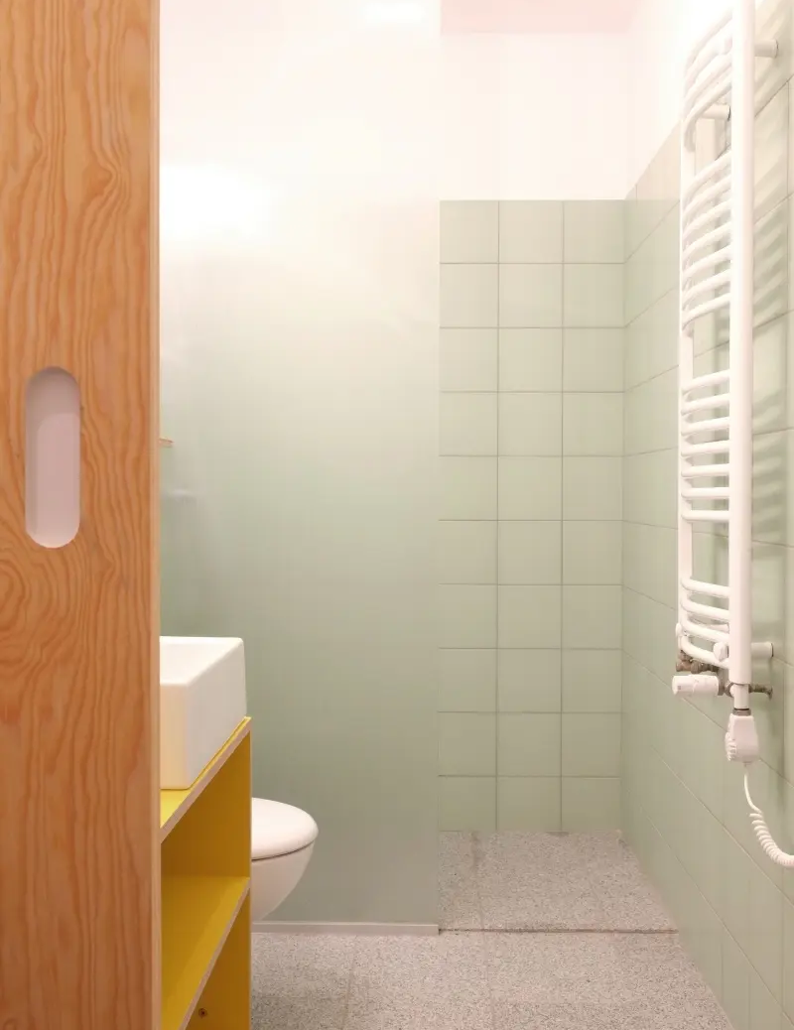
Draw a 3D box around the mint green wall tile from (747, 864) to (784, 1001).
[{"bbox_3d":[0.678,0.755,1.993,0.009,0.199,0.194,0,1,1],"label":"mint green wall tile"}]

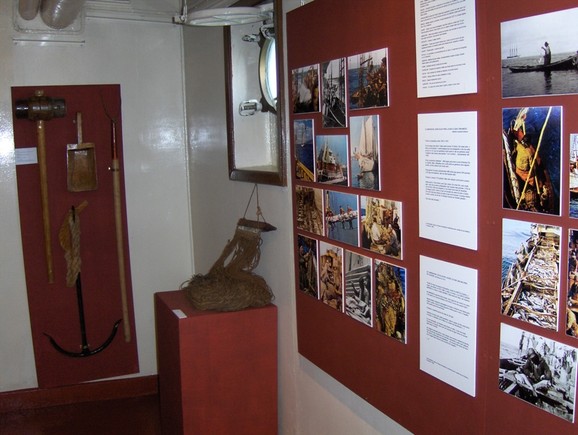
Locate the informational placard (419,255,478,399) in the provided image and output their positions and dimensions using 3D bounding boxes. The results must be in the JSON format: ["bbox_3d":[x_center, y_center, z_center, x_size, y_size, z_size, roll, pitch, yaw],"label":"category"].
[{"bbox_3d":[0.377,0.252,1.403,0.008,0.297,0.210,-5,9,-23],"label":"informational placard"}]

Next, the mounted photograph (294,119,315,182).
[{"bbox_3d":[0.053,-0.234,2.043,0.008,0.205,0.151,-5,9,-23],"label":"mounted photograph"}]

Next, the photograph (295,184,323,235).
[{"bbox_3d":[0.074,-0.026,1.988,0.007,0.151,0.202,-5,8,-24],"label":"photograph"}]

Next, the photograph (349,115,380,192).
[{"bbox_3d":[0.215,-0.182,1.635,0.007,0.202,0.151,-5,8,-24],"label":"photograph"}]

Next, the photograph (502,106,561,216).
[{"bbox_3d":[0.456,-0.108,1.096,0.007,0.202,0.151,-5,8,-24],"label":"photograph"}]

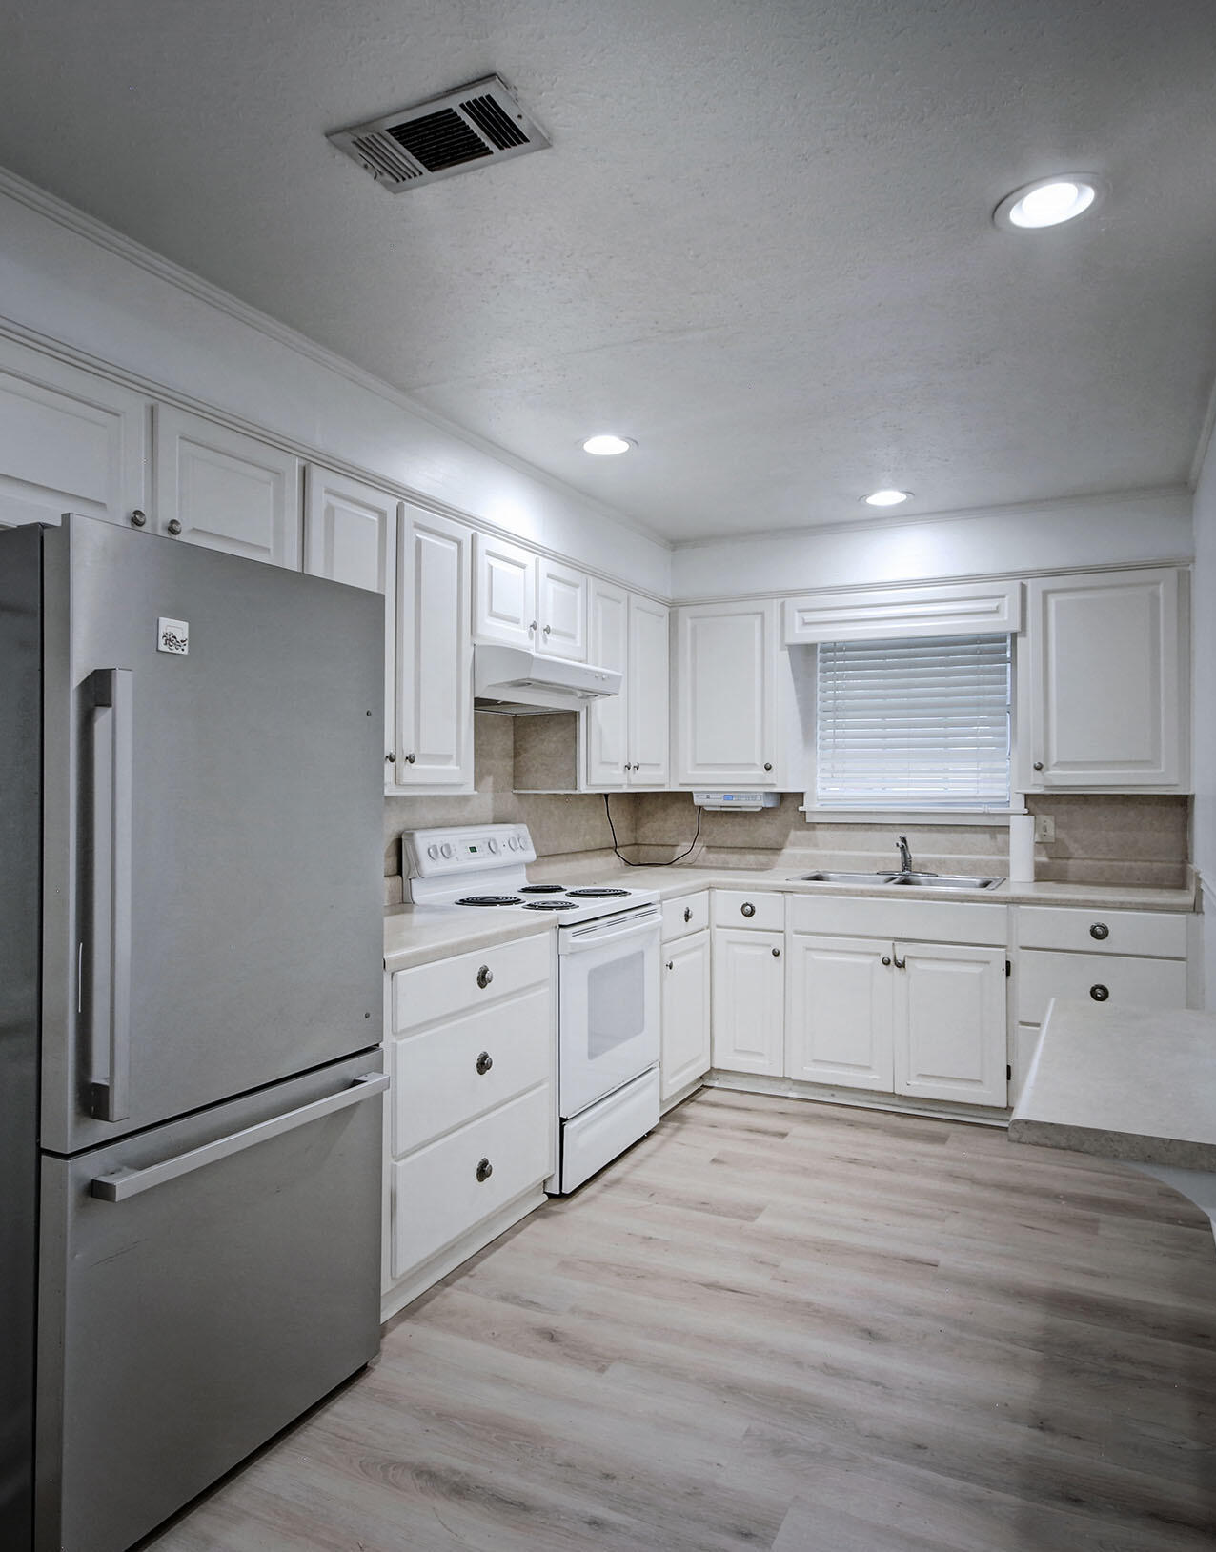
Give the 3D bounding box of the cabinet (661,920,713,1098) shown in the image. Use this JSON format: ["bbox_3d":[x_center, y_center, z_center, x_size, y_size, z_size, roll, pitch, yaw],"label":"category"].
[{"bbox_3d":[0.098,0.984,4.190,0.515,0.631,0.544,0,-1,27],"label":"cabinet"}]

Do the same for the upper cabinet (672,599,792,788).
[{"bbox_3d":[0.638,-0.366,4.732,0.577,0.876,0.324,0,-1,27],"label":"upper cabinet"}]

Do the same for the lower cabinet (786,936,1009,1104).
[{"bbox_3d":[1.267,0.948,4.147,0.867,0.650,0.578,0,-1,27],"label":"lower cabinet"}]

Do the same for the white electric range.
[{"bbox_3d":[-0.245,0.769,3.505,0.678,1.152,0.771,0,-1,27],"label":"white electric range"}]

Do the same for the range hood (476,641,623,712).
[{"bbox_3d":[-0.318,-0.348,3.641,0.532,0.177,0.759,0,-1,27],"label":"range hood"}]

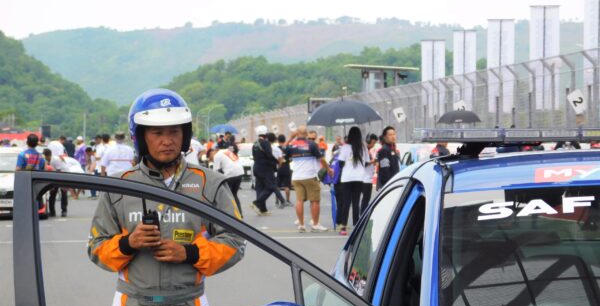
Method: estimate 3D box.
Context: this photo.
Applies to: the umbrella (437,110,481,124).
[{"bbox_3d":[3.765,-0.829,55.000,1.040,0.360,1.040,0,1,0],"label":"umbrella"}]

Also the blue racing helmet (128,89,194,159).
[{"bbox_3d":[-0.542,-0.109,9.050,0.250,0.280,0.310,-4,4,-15],"label":"blue racing helmet"}]

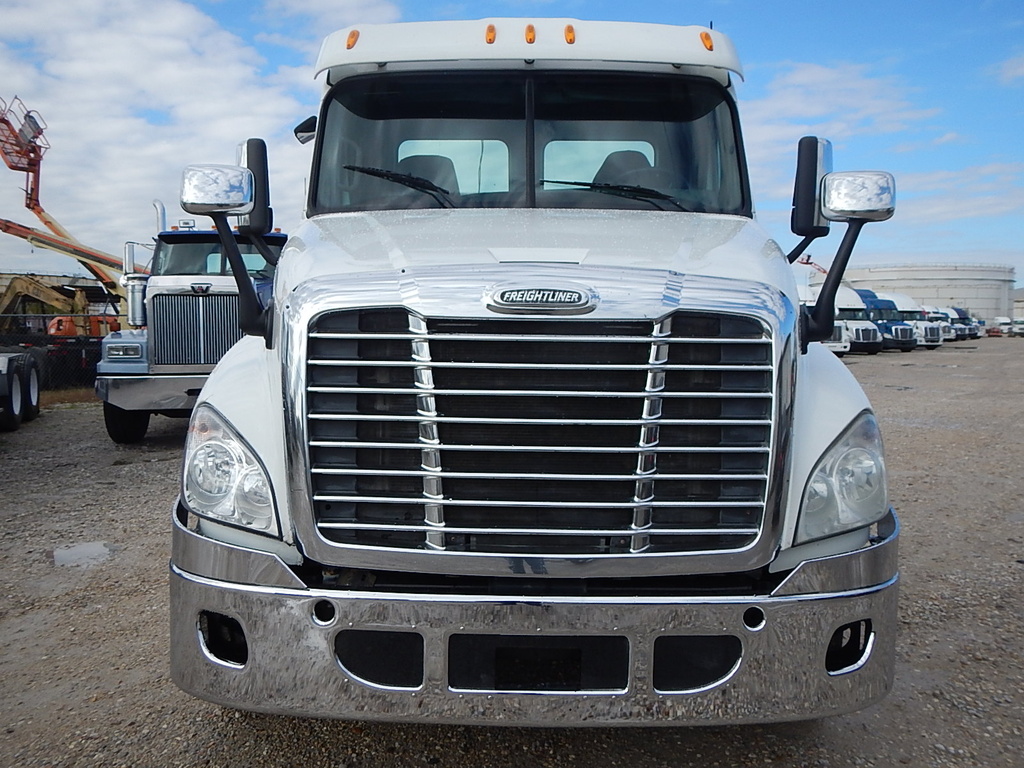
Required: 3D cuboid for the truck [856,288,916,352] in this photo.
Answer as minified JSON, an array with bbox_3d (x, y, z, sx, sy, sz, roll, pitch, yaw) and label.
[{"bbox_3d":[22.070,-4.067,52.481,2.550,3.900,7.700,0,4,-13],"label":"truck"}]

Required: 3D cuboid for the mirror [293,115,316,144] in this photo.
[{"bbox_3d":[-1.053,-1.329,4.366,0.200,0.155,0.160,0,4,0],"label":"mirror"}]

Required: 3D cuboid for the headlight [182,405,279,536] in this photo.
[{"bbox_3d":[-0.872,0.255,2.666,0.380,0.400,0.370,0,4,0],"label":"headlight"}]

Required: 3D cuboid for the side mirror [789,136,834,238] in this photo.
[{"bbox_3d":[1.443,-0.945,4.011,0.210,0.480,0.140,0,4,-13],"label":"side mirror"}]

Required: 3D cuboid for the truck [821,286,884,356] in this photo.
[{"bbox_3d":[17.918,-3.792,48.192,2.550,3.900,7.700,0,4,-13],"label":"truck"}]

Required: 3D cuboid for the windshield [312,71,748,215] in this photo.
[{"bbox_3d":[0.095,-1.154,3.967,2.080,0.780,0.260,1,-21,0],"label":"windshield"}]

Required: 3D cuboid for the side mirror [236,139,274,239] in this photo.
[{"bbox_3d":[-1.247,-0.944,4.013,0.210,0.480,0.140,1,4,13],"label":"side mirror"}]

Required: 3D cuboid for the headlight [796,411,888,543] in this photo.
[{"bbox_3d":[1.038,0.282,2.667,0.380,0.400,0.370,0,4,0],"label":"headlight"}]

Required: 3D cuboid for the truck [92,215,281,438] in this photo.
[{"bbox_3d":[-4.429,-0.988,13.076,2.500,3.000,7.000,0,4,-13],"label":"truck"}]

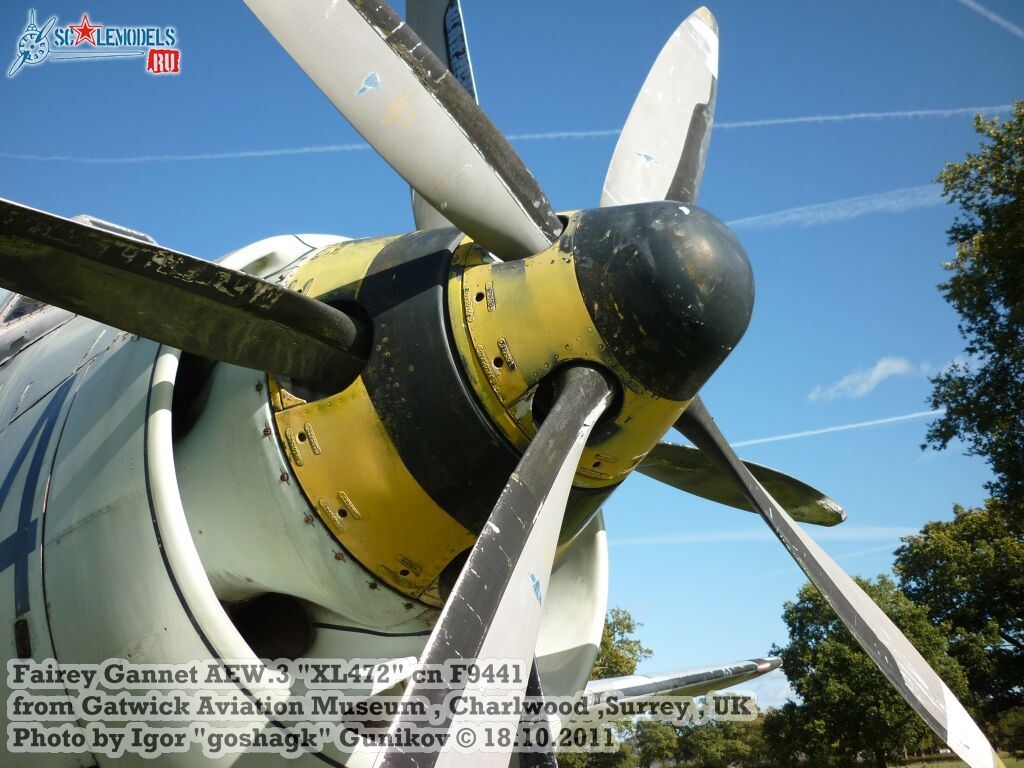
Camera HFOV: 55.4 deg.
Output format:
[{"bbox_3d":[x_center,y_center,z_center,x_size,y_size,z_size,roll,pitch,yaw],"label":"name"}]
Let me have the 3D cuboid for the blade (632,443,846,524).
[{"bbox_3d":[0.700,0.308,3.030,1.450,0.105,0.250,19,-43,-43],"label":"blade"}]

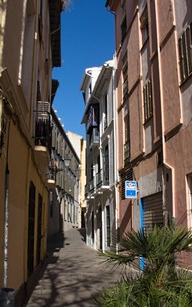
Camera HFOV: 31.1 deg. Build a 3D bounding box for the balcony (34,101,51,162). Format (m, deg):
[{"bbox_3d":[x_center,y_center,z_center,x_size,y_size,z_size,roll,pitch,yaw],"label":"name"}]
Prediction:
[{"bbox_3d":[-1.825,-0.582,12.235,0.450,1.450,2.100,1,-12,-4],"label":"balcony"}]

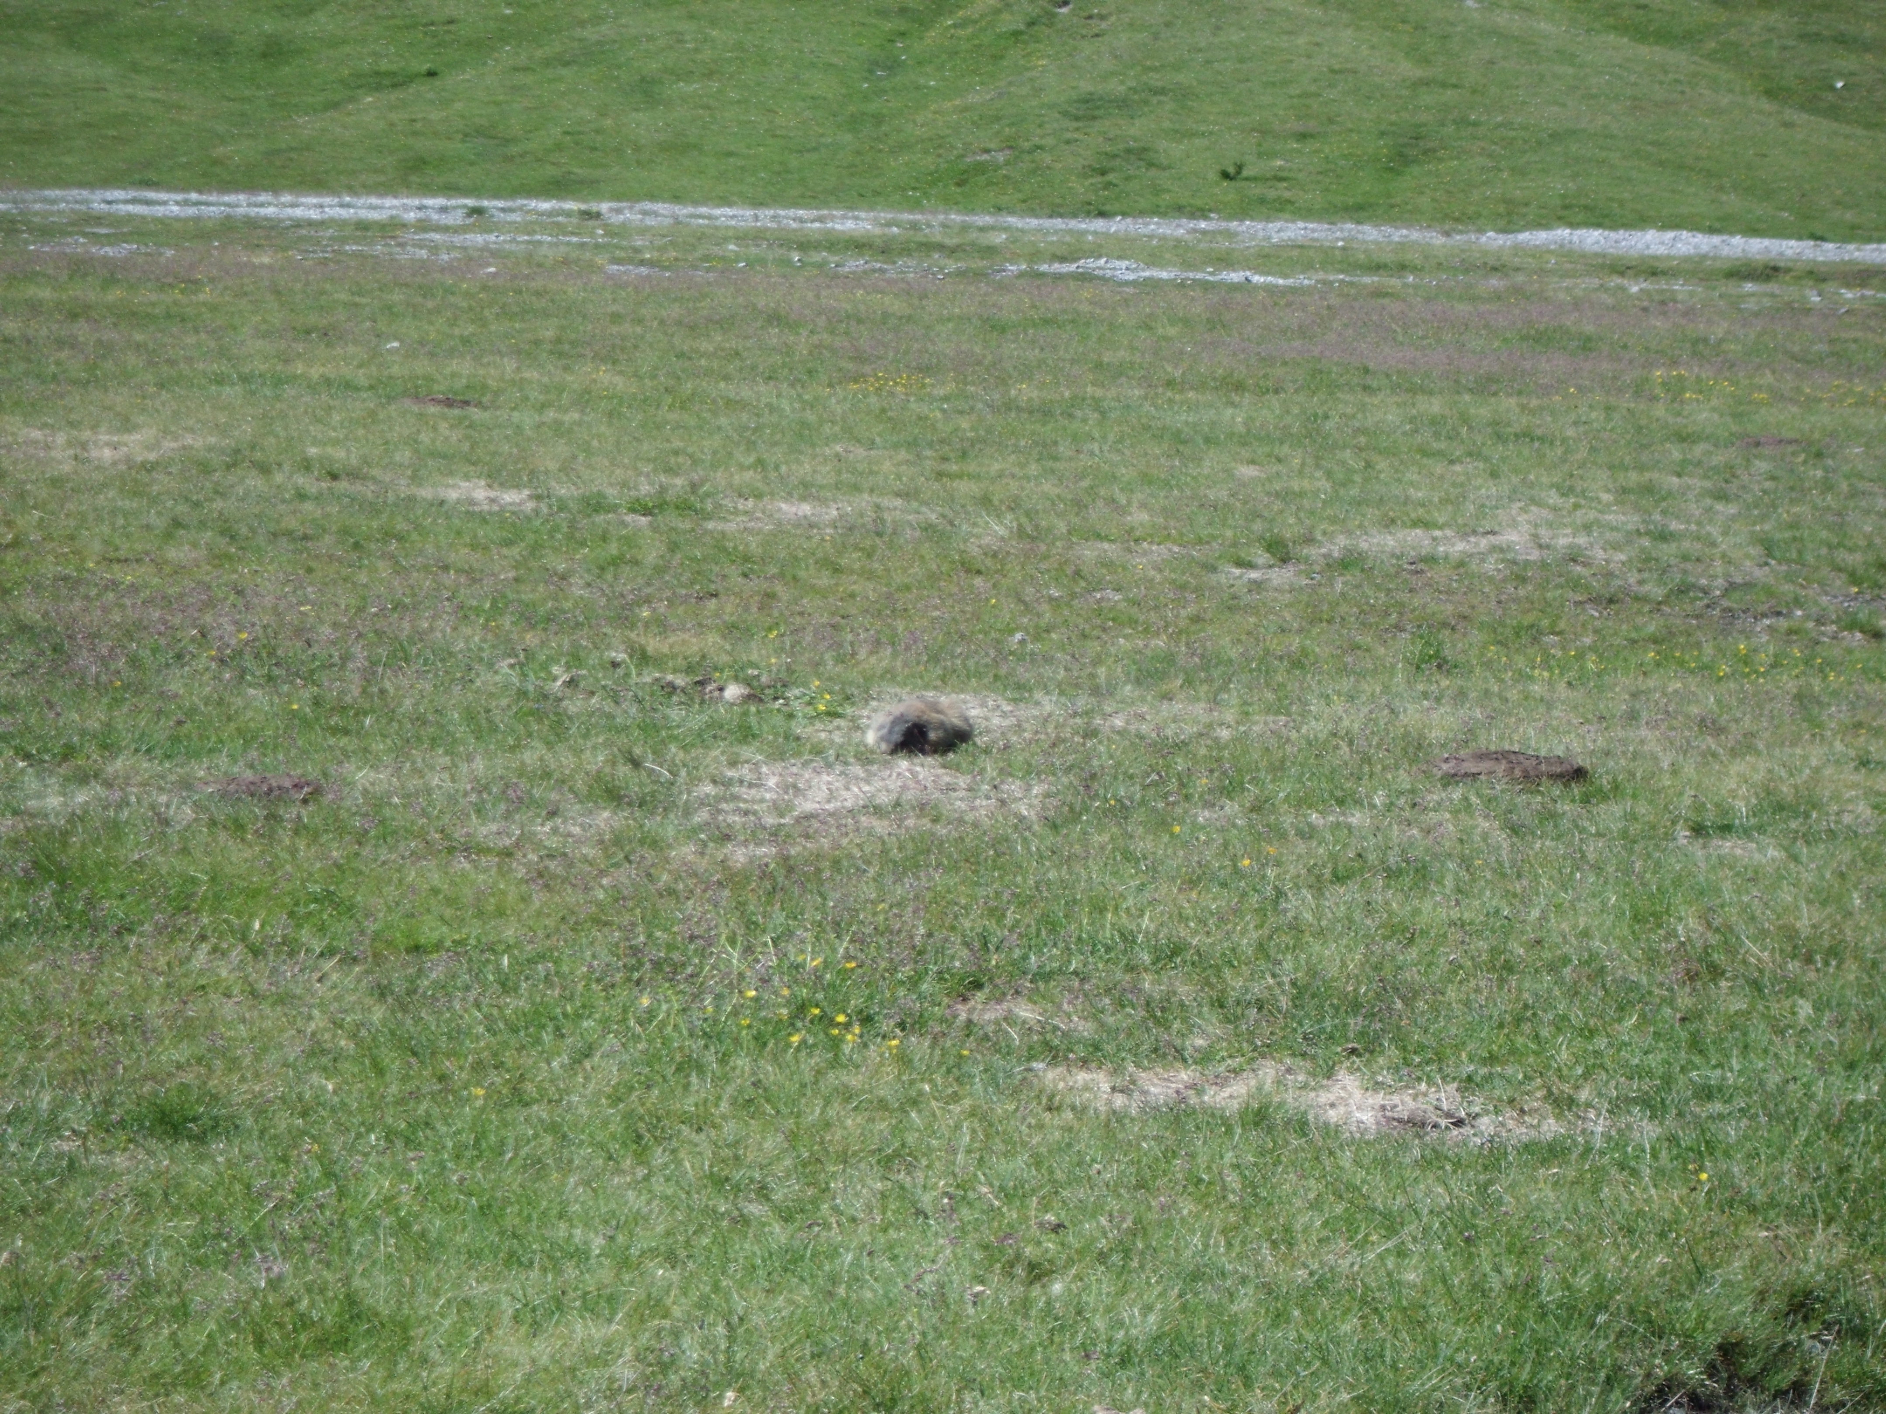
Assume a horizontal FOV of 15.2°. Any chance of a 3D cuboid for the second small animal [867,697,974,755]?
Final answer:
[{"bbox_3d":[-0.066,0.059,21.000,0.210,0.175,0.420,4,6,41],"label":"second small animal"}]

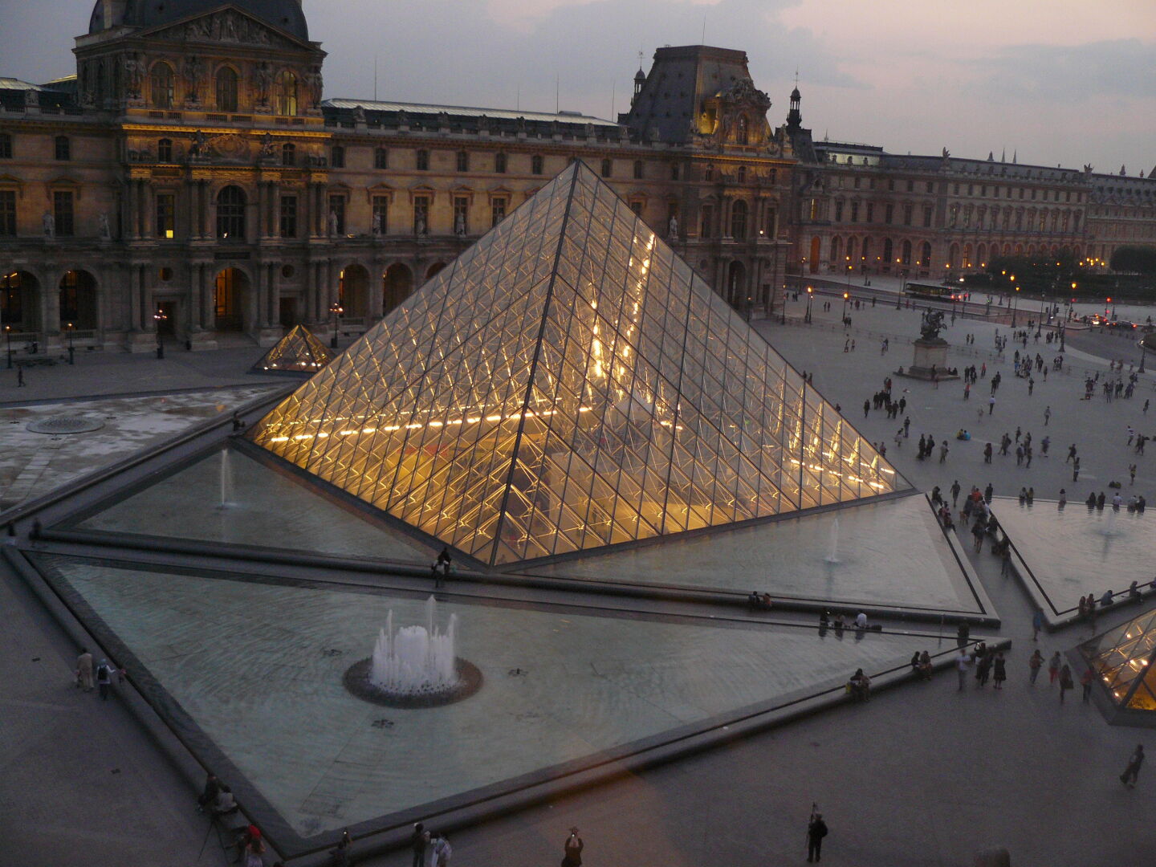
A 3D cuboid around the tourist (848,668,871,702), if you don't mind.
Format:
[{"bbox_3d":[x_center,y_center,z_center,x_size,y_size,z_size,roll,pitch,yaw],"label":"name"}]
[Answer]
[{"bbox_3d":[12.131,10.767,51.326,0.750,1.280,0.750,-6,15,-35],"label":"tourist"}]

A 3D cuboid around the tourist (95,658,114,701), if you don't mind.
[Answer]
[{"bbox_3d":[-18.296,9.484,46.400,0.580,1.680,0.450,2,12,-1],"label":"tourist"}]

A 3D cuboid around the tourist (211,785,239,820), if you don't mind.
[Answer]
[{"bbox_3d":[-11.682,12.196,39.700,0.750,1.200,0.600,-5,14,-33],"label":"tourist"}]

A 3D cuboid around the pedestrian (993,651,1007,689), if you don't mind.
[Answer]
[{"bbox_3d":[18.667,10.448,53.144,0.520,1.700,0.420,8,13,23],"label":"pedestrian"}]

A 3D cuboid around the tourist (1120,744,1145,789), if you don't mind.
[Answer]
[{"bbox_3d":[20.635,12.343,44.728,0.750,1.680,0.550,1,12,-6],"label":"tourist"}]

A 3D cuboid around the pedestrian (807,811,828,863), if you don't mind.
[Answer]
[{"bbox_3d":[7.767,13.019,38.851,0.650,1.720,0.450,-1,12,-14],"label":"pedestrian"}]

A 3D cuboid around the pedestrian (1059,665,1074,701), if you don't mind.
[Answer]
[{"bbox_3d":[20.482,10.436,50.362,0.500,1.680,0.420,3,12,0],"label":"pedestrian"}]

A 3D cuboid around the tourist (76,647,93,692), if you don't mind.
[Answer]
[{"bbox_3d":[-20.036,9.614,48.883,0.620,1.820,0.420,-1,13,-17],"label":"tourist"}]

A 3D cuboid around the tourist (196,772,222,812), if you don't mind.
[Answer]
[{"bbox_3d":[-11.990,11.599,39.036,0.750,1.220,0.520,-7,15,-37],"label":"tourist"}]

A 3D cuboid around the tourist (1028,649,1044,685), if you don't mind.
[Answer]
[{"bbox_3d":[20.502,10.441,53.717,0.520,1.630,0.520,-3,13,-25],"label":"tourist"}]

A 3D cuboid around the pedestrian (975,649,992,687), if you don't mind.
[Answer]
[{"bbox_3d":[17.486,10.041,51.552,0.520,1.680,0.400,5,12,11],"label":"pedestrian"}]

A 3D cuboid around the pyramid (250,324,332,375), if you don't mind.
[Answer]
[{"bbox_3d":[-28.683,-9.152,123.899,7.100,4.300,7.100,4,12,8],"label":"pyramid"}]

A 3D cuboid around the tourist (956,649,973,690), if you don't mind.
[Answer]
[{"bbox_3d":[16.414,10.032,51.097,0.420,1.790,0.520,5,12,11],"label":"tourist"}]

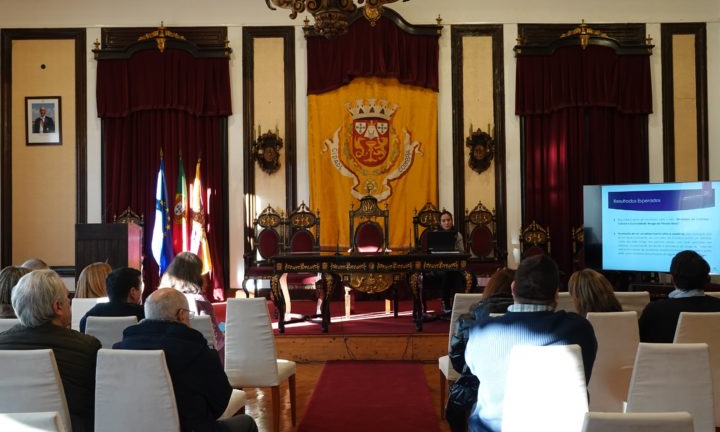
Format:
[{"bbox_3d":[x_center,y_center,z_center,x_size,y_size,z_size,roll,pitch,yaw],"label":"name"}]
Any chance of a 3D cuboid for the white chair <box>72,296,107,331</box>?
[{"bbox_3d":[-1.764,1.042,5.030,0.450,0.985,0.550,-1,-1,3],"label":"white chair"}]

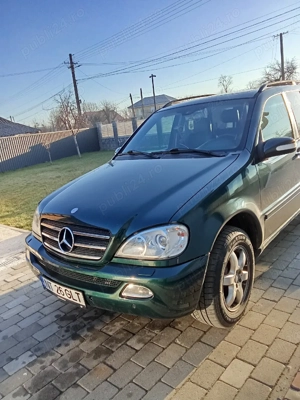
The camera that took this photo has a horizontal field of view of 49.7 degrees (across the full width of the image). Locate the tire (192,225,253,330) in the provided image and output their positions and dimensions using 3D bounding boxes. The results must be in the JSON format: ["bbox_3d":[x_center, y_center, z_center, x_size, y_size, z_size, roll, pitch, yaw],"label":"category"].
[{"bbox_3d":[0.570,0.578,2.513,0.268,0.735,0.735,5,18,40],"label":"tire"}]

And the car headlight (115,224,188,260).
[{"bbox_3d":[0.001,0.272,2.041,0.440,0.220,0.320,5,18,40],"label":"car headlight"}]

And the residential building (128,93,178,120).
[{"bbox_3d":[0.951,-18.464,67.239,10.200,6.100,7.500,-7,14,0],"label":"residential building"}]

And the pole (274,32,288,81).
[{"bbox_3d":[13.556,-12.590,33.122,1.600,8.200,0.400,-1,15,24],"label":"pole"}]

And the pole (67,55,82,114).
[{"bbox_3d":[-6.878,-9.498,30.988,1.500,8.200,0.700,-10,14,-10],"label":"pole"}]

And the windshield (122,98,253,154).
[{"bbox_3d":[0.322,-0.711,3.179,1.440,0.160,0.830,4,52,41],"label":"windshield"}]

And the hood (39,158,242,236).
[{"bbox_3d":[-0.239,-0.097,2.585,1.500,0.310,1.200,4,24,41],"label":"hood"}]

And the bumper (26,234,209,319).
[{"bbox_3d":[-0.460,0.557,2.510,1.820,0.450,0.550,5,18,40],"label":"bumper"}]

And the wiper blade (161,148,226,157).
[{"bbox_3d":[0.368,-0.416,2.861,0.660,0.070,0.090,9,20,34],"label":"wiper blade"}]

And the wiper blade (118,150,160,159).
[{"bbox_3d":[-0.130,-0.448,3.200,0.560,0.070,0.100,4,17,41],"label":"wiper blade"}]

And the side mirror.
[{"bbox_3d":[0.986,-0.389,2.511,0.270,0.190,0.170,4,17,41],"label":"side mirror"}]

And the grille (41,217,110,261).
[{"bbox_3d":[-0.546,0.277,2.264,0.800,0.250,0.130,4,9,41],"label":"grille"}]

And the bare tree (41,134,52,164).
[{"bbox_3d":[-5.782,-2.868,18.321,0.650,1.670,0.650,-10,13,-16],"label":"bare tree"}]

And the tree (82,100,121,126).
[{"bbox_3d":[-6.594,-10.927,45.645,5.000,6.010,5.000,-8,12,-6],"label":"tree"}]

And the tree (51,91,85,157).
[{"bbox_3d":[-4.987,-4.645,20.075,2.000,3.960,2.000,-9,13,-11],"label":"tree"}]

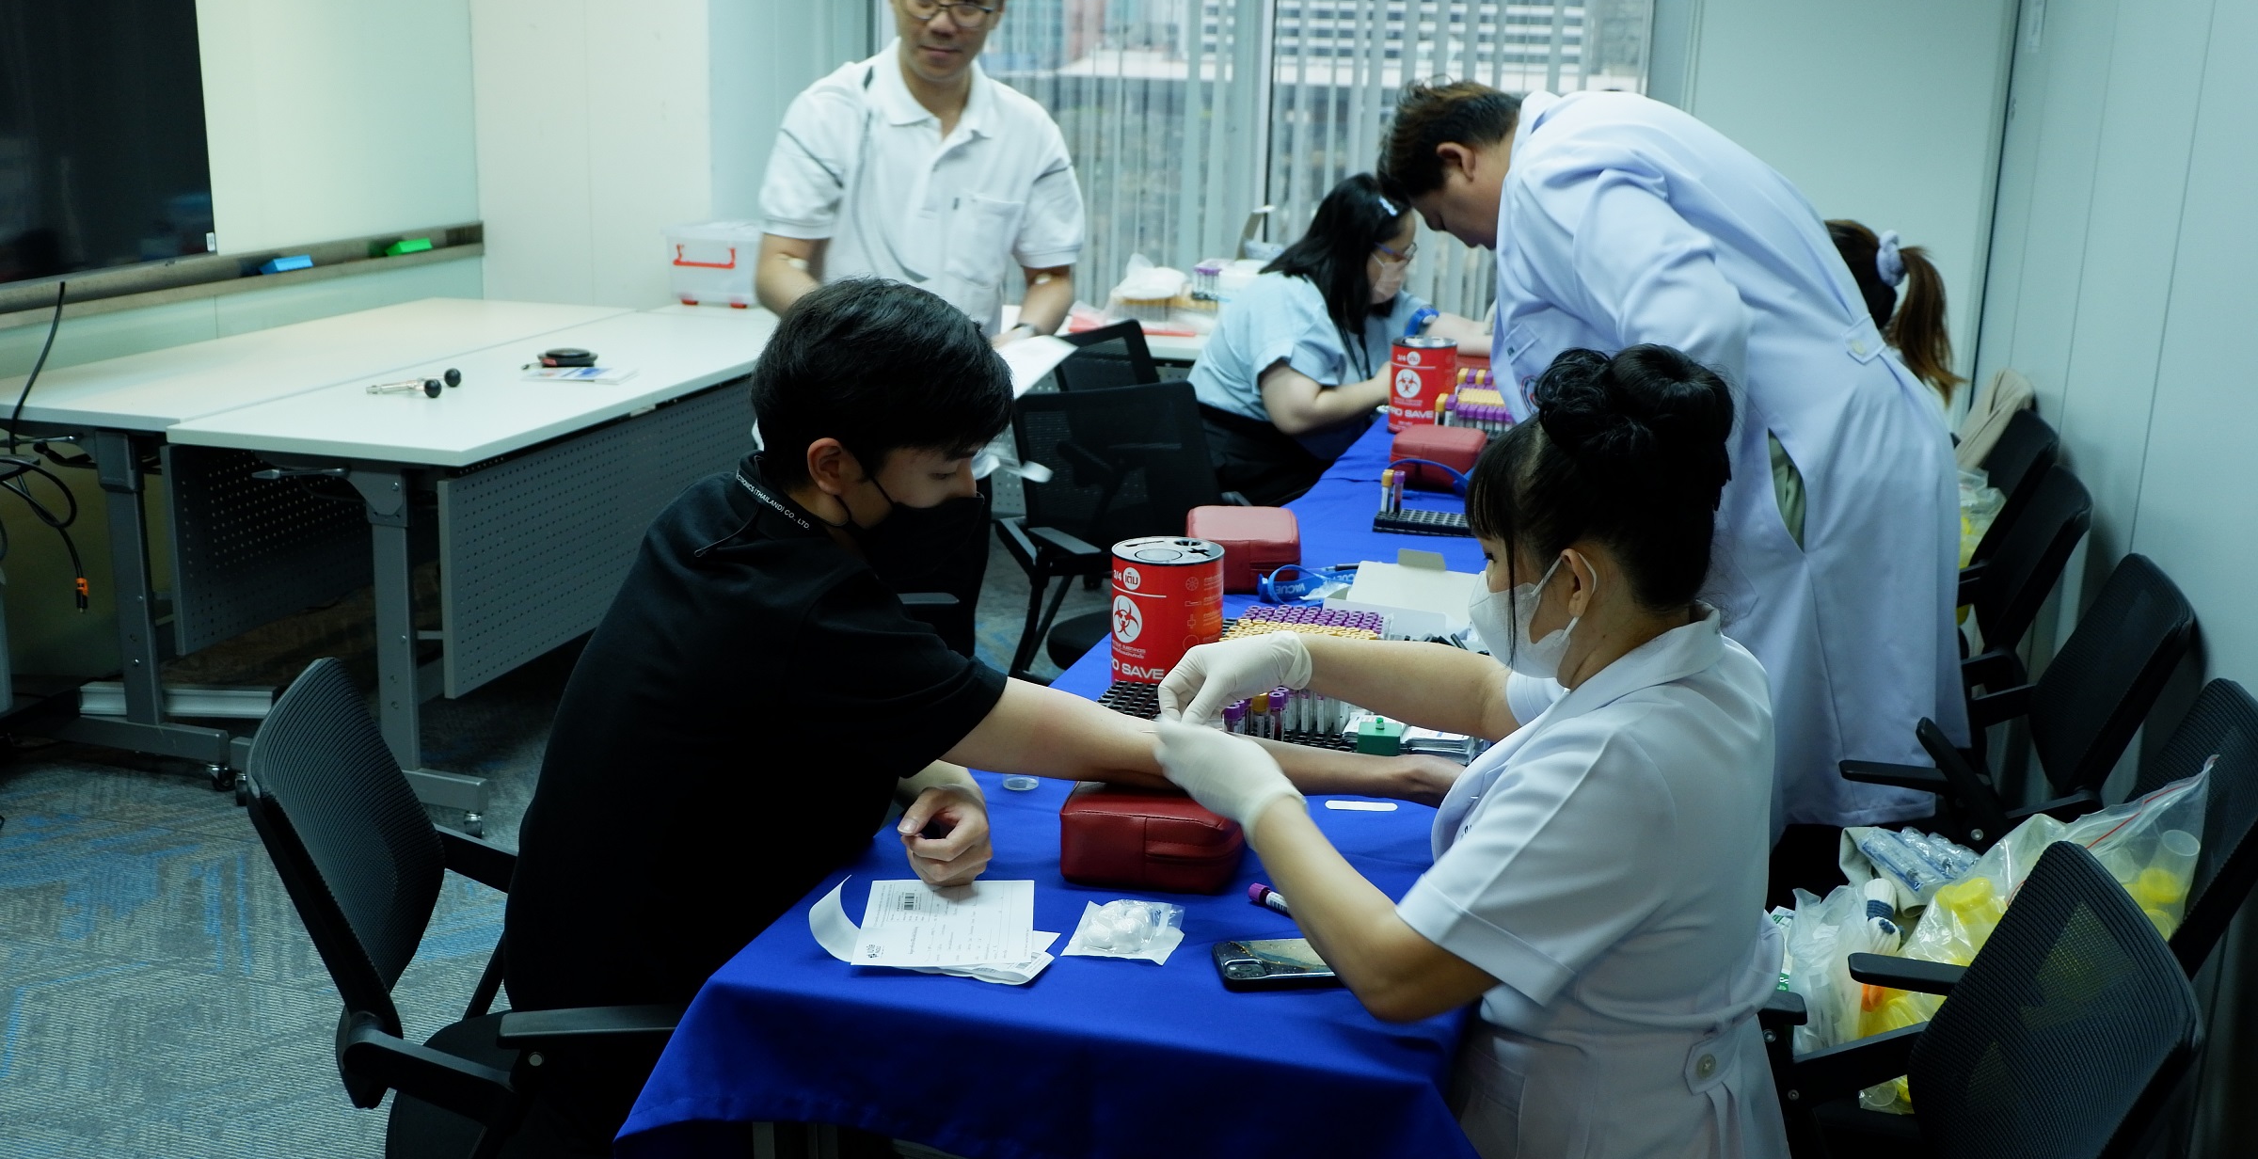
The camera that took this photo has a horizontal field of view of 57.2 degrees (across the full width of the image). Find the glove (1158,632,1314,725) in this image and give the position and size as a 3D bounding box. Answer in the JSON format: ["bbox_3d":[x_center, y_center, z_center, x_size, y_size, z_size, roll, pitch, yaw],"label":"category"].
[{"bbox_3d":[0.100,0.092,1.930,0.160,0.085,0.100,-2,14,-13],"label":"glove"}]

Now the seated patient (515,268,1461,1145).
[{"bbox_3d":[-0.138,0.347,1.940,0.870,1.260,0.500,1,14,1],"label":"seated patient"}]

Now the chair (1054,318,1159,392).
[{"bbox_3d":[0.143,-0.087,4.444,0.580,0.870,0.570,8,16,24],"label":"chair"}]

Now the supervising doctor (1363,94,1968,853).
[{"bbox_3d":[0.757,0.023,2.990,0.860,1.430,0.550,6,14,16],"label":"supervising doctor"}]

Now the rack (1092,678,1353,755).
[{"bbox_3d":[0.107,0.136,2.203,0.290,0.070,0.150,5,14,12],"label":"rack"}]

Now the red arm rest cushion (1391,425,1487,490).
[{"bbox_3d":[0.547,-0.211,3.656,0.150,0.075,0.150,5,14,13],"label":"red arm rest cushion"}]

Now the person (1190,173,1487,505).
[{"bbox_3d":[0.440,-0.215,4.265,0.760,1.220,0.520,6,15,17],"label":"person"}]

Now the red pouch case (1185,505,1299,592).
[{"bbox_3d":[0.164,-0.041,2.870,0.155,0.077,0.180,3,14,8],"label":"red pouch case"}]

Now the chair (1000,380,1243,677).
[{"bbox_3d":[0.060,0.110,3.750,0.560,0.870,0.570,-8,17,-35],"label":"chair"}]

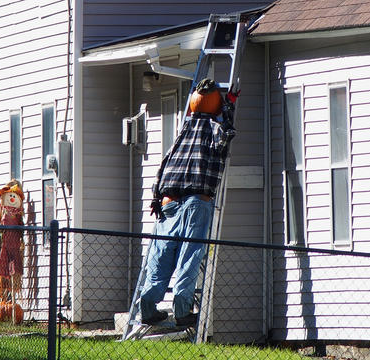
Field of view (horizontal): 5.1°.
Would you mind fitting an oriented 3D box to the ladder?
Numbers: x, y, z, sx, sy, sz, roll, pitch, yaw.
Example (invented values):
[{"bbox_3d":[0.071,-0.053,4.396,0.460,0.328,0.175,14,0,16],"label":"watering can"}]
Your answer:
[{"bbox_3d":[0.051,-0.013,35.300,0.740,3.000,0.170,-1,-23,30],"label":"ladder"}]

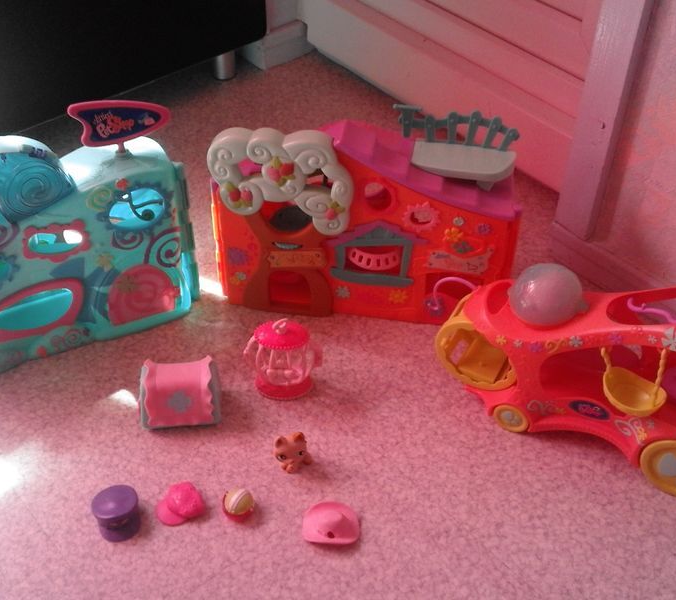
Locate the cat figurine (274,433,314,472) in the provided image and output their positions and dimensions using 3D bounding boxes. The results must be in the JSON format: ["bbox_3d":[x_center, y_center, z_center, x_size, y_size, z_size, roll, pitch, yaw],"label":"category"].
[{"bbox_3d":[-0.042,0.143,0.780,0.030,0.039,0.036,4,40,4],"label":"cat figurine"}]

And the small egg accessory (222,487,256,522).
[{"bbox_3d":[-0.088,0.182,0.743,0.029,0.027,0.029,0,40,0],"label":"small egg accessory"}]

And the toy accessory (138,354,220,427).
[{"bbox_3d":[-0.158,0.092,0.830,0.076,0.050,0.044,-5,40,-7],"label":"toy accessory"}]

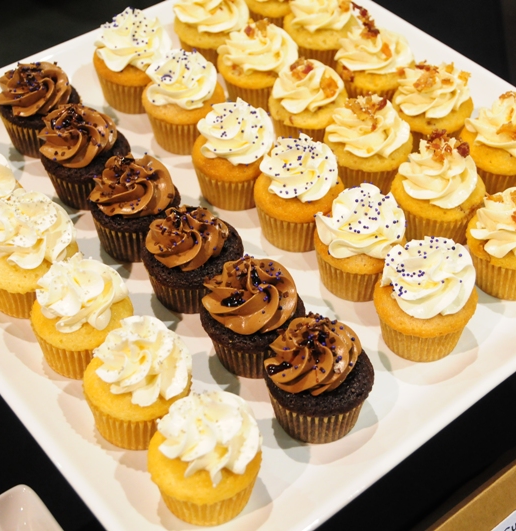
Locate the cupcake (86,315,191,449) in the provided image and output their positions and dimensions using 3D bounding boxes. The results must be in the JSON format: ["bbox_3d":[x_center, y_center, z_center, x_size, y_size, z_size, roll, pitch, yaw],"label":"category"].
[{"bbox_3d":[-0.053,0.050,0.449,0.047,0.057,0.047,3,45,0],"label":"cupcake"}]

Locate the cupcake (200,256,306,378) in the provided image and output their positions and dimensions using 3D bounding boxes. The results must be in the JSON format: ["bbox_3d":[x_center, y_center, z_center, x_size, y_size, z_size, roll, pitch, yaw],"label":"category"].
[{"bbox_3d":[-0.002,0.021,0.499,0.051,0.061,0.051,1,46,0],"label":"cupcake"}]

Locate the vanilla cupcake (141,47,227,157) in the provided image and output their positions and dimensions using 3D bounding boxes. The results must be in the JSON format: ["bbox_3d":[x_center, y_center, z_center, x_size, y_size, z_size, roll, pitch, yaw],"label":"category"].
[{"bbox_3d":[-0.042,-0.097,0.583,0.049,0.056,0.049,1,46,-1],"label":"vanilla cupcake"}]

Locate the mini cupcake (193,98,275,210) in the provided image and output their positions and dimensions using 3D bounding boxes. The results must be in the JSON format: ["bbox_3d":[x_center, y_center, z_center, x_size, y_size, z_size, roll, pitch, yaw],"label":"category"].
[{"bbox_3d":[-0.014,-0.067,0.585,0.049,0.062,0.049,1,46,0],"label":"mini cupcake"}]

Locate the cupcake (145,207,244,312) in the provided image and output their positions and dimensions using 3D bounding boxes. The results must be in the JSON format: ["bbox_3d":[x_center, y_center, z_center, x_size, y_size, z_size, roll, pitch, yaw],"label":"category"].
[{"bbox_3d":[-0.034,-0.006,0.530,0.051,0.055,0.051,1,46,0],"label":"cupcake"}]

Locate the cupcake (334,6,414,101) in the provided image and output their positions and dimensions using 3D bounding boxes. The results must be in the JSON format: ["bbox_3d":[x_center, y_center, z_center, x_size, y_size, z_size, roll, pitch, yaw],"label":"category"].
[{"bbox_3d":[0.075,-0.130,0.646,0.050,0.064,0.050,1,46,0],"label":"cupcake"}]

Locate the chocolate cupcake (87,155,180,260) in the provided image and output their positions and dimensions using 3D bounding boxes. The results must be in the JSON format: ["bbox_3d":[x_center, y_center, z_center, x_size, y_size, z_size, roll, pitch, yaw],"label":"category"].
[{"bbox_3d":[-0.067,-0.035,0.555,0.050,0.058,0.050,1,46,0],"label":"chocolate cupcake"}]

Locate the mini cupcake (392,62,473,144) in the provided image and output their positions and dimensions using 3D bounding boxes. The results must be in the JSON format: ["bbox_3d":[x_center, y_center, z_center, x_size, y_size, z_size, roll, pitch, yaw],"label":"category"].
[{"bbox_3d":[0.103,-0.093,0.603,0.047,0.052,0.047,3,45,0],"label":"mini cupcake"}]

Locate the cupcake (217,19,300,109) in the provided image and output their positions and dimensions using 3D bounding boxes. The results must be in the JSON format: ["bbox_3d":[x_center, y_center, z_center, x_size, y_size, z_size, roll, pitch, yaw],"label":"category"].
[{"bbox_3d":[0.000,-0.128,0.648,0.051,0.056,0.051,1,46,0],"label":"cupcake"}]

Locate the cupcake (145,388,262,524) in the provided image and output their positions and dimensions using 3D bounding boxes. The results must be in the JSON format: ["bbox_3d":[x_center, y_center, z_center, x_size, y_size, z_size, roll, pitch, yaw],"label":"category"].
[{"bbox_3d":[-0.022,0.078,0.423,0.047,0.056,0.047,3,45,0],"label":"cupcake"}]

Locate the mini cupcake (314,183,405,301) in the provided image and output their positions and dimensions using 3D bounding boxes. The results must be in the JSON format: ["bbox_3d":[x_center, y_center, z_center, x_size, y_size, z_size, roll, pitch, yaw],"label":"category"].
[{"bbox_3d":[0.052,-0.013,0.517,0.047,0.056,0.047,3,45,0],"label":"mini cupcake"}]

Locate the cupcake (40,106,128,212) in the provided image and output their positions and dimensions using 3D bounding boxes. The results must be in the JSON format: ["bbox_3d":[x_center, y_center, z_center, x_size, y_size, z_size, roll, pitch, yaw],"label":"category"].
[{"bbox_3d":[-0.093,-0.061,0.547,0.049,0.055,0.049,1,46,-1],"label":"cupcake"}]

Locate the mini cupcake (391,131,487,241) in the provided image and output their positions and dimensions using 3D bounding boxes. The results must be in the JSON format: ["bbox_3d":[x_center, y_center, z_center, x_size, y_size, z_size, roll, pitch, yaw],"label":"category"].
[{"bbox_3d":[0.095,-0.044,0.535,0.049,0.057,0.049,1,46,-1],"label":"mini cupcake"}]

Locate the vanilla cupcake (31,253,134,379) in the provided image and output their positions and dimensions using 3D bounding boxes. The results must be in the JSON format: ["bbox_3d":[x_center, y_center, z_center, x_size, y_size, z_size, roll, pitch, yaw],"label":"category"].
[{"bbox_3d":[-0.082,0.022,0.477,0.048,0.054,0.048,3,45,0],"label":"vanilla cupcake"}]

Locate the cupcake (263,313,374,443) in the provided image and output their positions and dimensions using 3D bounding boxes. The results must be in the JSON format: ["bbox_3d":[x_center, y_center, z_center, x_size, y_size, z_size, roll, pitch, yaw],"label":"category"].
[{"bbox_3d":[0.026,0.045,0.445,0.049,0.057,0.049,1,46,-1],"label":"cupcake"}]

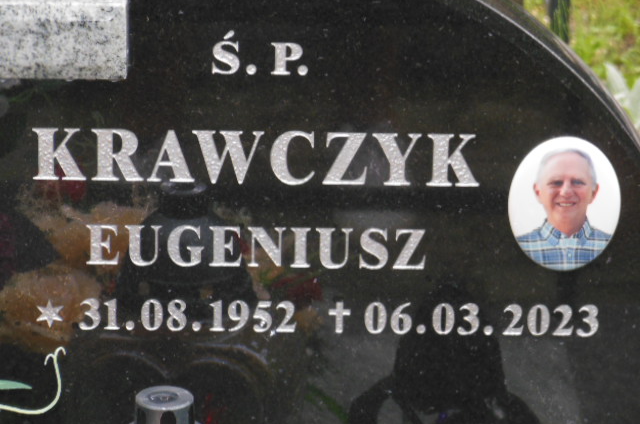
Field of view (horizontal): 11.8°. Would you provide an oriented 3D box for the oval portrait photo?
[{"bbox_3d":[0.202,-0.007,2.550,0.093,0.120,0.010,1,22,-1],"label":"oval portrait photo"}]

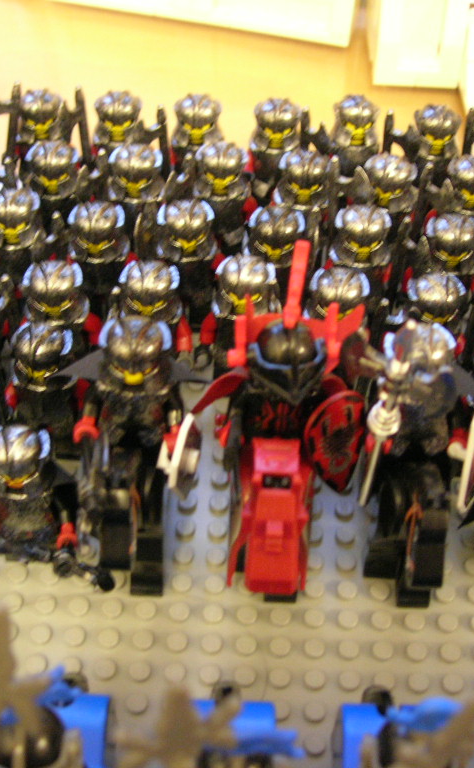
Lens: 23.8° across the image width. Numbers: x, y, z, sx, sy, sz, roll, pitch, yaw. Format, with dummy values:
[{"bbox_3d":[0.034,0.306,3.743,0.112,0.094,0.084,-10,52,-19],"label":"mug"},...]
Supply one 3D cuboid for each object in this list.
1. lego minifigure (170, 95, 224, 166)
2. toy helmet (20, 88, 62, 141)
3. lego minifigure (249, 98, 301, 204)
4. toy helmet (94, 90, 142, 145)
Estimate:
[{"bbox_3d":[-0.012,-0.067,0.343,0.024,0.043,0.016,3,49,0],"label":"lego minifigure"},{"bbox_3d":[-0.059,-0.082,0.342,0.015,0.014,0.014,3,48,1],"label":"toy helmet"},{"bbox_3d":[0.012,-0.065,0.343,0.024,0.043,0.016,3,49,0],"label":"lego minifigure"},{"bbox_3d":[-0.035,-0.079,0.333,0.014,0.014,0.014,3,49,0],"label":"toy helmet"}]

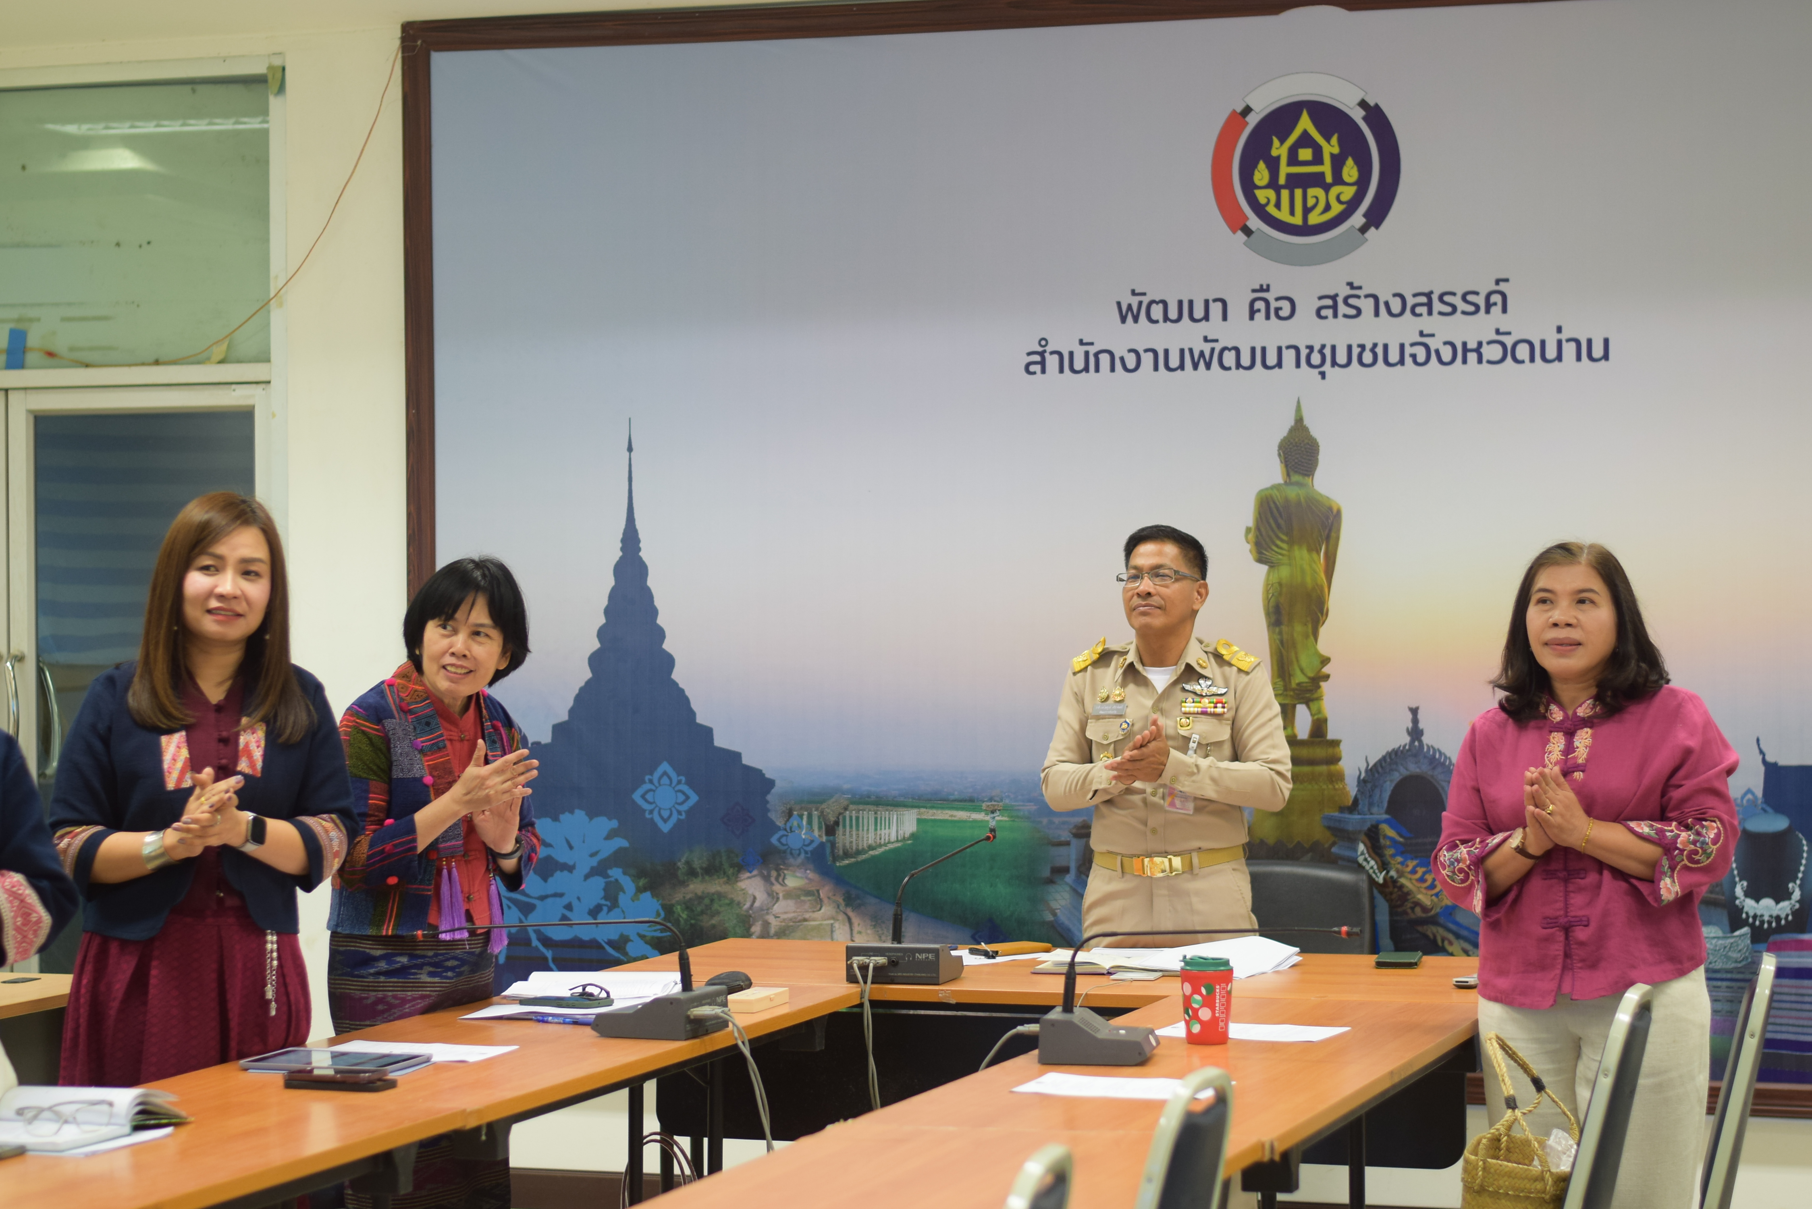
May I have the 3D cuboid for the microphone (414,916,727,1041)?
[{"bbox_3d":[-0.628,0.658,6.782,0.585,0.200,0.180,0,1,20],"label":"microphone"}]

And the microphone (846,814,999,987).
[{"bbox_3d":[0.068,0.609,7.641,0.185,0.255,0.580,0,1,20],"label":"microphone"}]

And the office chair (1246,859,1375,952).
[{"bbox_3d":[0.719,1.024,8.201,0.600,0.905,0.600,0,1,18],"label":"office chair"}]

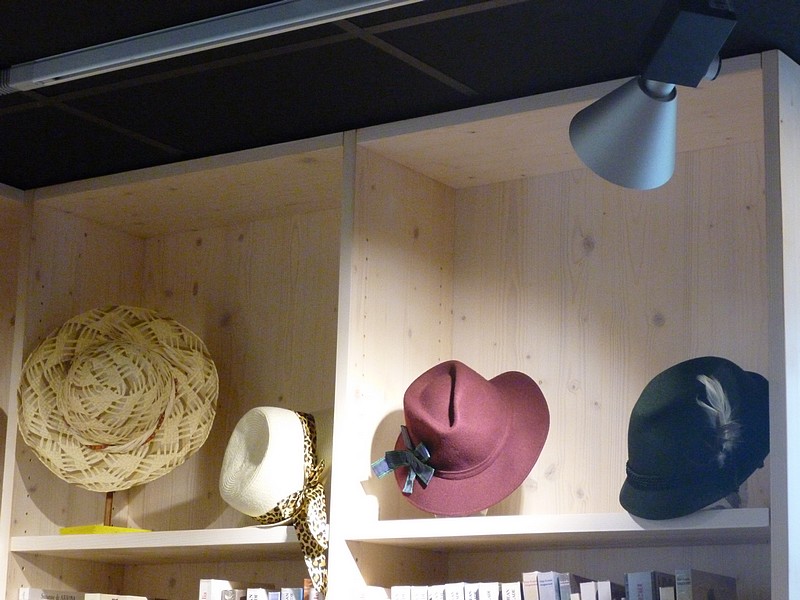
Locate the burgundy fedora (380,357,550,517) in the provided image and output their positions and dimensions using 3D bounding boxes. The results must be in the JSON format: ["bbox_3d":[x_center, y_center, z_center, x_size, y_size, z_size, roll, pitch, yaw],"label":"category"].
[{"bbox_3d":[0.086,0.194,2.913,0.287,0.303,0.121,-31,-57,6],"label":"burgundy fedora"}]

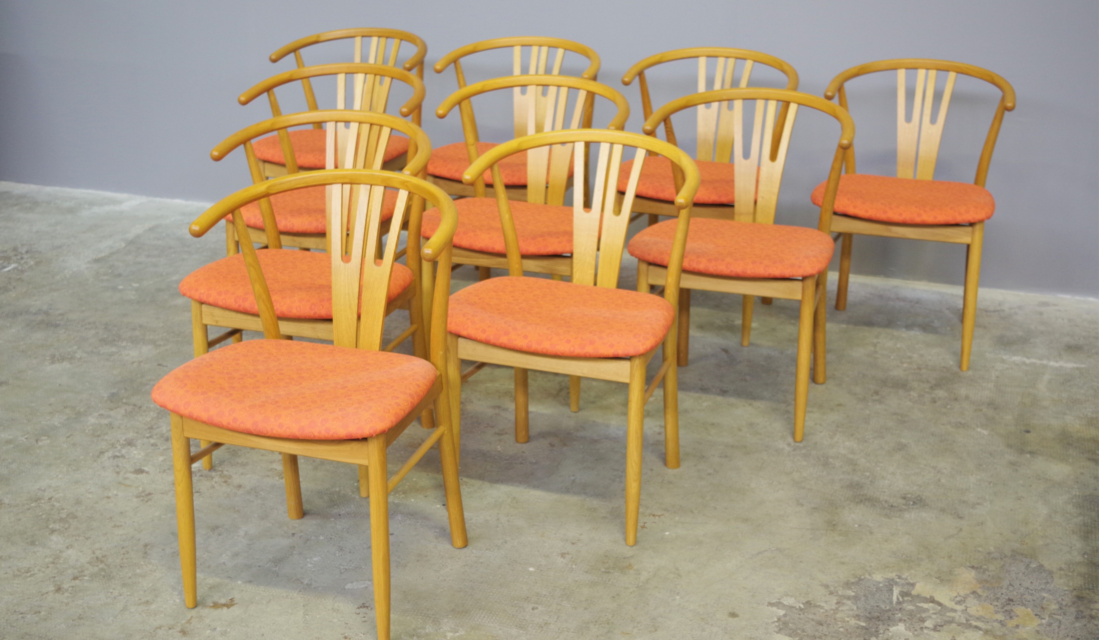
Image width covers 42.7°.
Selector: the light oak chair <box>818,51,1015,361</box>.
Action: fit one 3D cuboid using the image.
[{"bbox_3d":[1.035,-0.321,4.043,0.518,0.781,0.503,7,21,18],"label":"light oak chair"}]

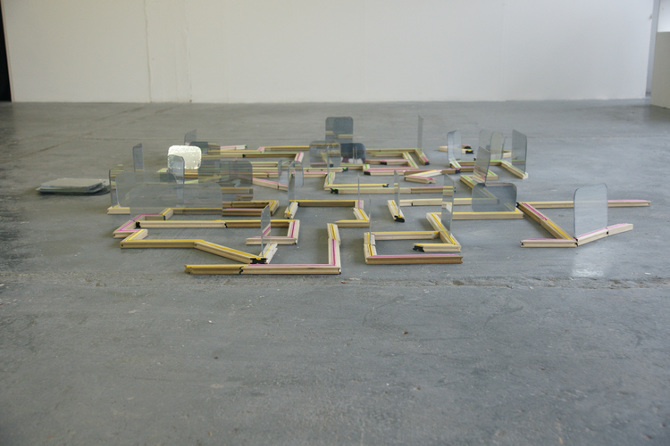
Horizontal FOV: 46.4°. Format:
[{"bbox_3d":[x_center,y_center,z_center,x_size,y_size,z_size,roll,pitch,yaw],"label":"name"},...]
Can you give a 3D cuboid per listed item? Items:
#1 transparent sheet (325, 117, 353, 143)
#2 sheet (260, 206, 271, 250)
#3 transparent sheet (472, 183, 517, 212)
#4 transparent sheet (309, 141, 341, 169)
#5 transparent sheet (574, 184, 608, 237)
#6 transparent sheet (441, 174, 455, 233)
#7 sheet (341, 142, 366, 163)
[{"bbox_3d":[0.058,-1.268,10.893,0.382,0.423,0.012,0,13,3],"label":"transparent sheet"},{"bbox_3d":[-0.468,0.045,5.321,0.012,0.313,0.238,2,13,8],"label":"sheet"},{"bbox_3d":[1.331,-0.211,6.531,0.372,0.244,0.012,-1,13,-1],"label":"transparent sheet"},{"bbox_3d":[-0.114,-0.790,9.040,0.356,0.306,0.012,-1,13,0],"label":"transparent sheet"},{"bbox_3d":[1.887,-0.099,5.749,0.403,0.355,0.012,-10,13,-37],"label":"transparent sheet"},{"bbox_3d":[0.857,-0.152,5.962,0.012,0.389,0.354,0,13,-4],"label":"transparent sheet"},{"bbox_3d":[0.186,-0.825,9.295,0.360,0.255,0.012,0,13,2],"label":"sheet"}]

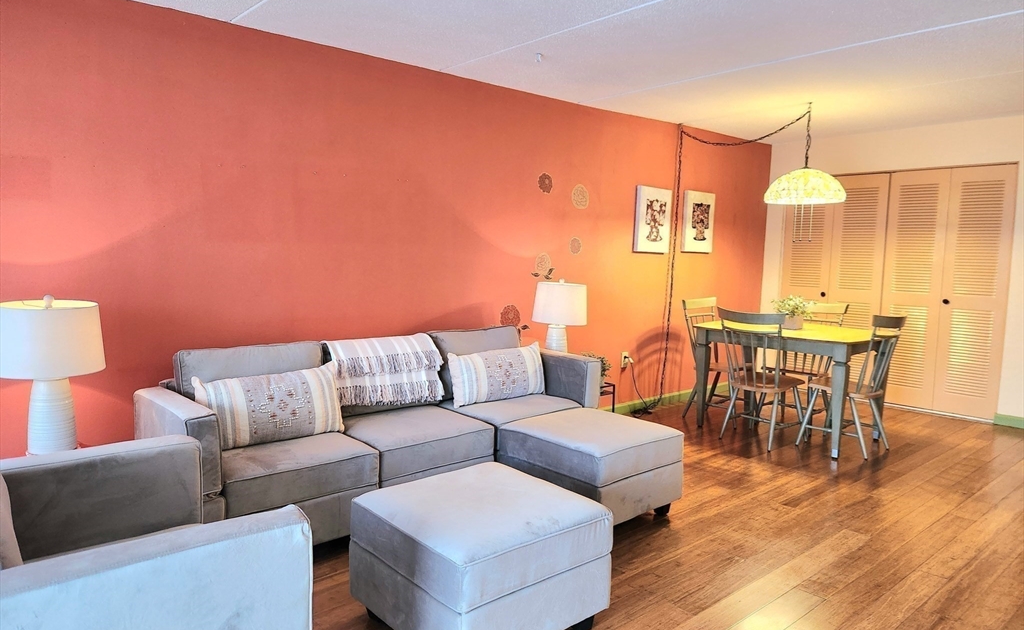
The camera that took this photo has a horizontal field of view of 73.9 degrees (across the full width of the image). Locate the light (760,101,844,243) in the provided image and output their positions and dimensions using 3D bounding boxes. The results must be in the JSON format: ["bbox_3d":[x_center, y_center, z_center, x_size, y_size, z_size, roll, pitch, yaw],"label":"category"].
[{"bbox_3d":[2.075,-1.005,4.823,0.550,0.964,0.550,-4,7,-42],"label":"light"}]

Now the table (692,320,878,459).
[{"bbox_3d":[2.035,0.488,4.968,0.841,0.765,1.146,-4,7,-42],"label":"table"}]

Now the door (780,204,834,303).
[{"bbox_3d":[2.820,-0.291,6.522,0.040,2.001,0.456,-4,7,-42],"label":"door"}]

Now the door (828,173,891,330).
[{"bbox_3d":[3.128,-0.254,6.180,0.040,2.001,0.464,-4,7,-42],"label":"door"}]

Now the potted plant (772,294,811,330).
[{"bbox_3d":[2.053,-0.023,4.962,0.257,0.253,0.285,-4,7,-42],"label":"potted plant"}]

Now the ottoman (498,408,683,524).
[{"bbox_3d":[0.397,0.775,3.413,0.645,0.440,0.645,-4,8,-43],"label":"ottoman"}]

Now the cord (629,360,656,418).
[{"bbox_3d":[1.057,0.589,5.541,0.380,0.420,0.220,-4,7,-42],"label":"cord"}]

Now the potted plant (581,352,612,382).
[{"bbox_3d":[0.534,0.335,4.349,0.220,0.230,0.220,-4,7,-42],"label":"potted plant"}]

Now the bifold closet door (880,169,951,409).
[{"bbox_3d":[3.439,-0.216,5.836,0.040,2.001,0.456,-4,7,-42],"label":"bifold closet door"}]

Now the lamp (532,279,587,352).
[{"bbox_3d":[0.316,0.060,4.468,0.360,0.590,0.360,1,6,0],"label":"lamp"}]

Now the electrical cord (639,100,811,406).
[{"bbox_3d":[1.558,-0.365,5.248,0.800,2.390,1.180,-4,7,-42],"label":"electrical cord"}]

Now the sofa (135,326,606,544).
[{"bbox_3d":[-0.603,0.544,3.490,2.250,0.855,0.860,-4,7,-42],"label":"sofa"}]

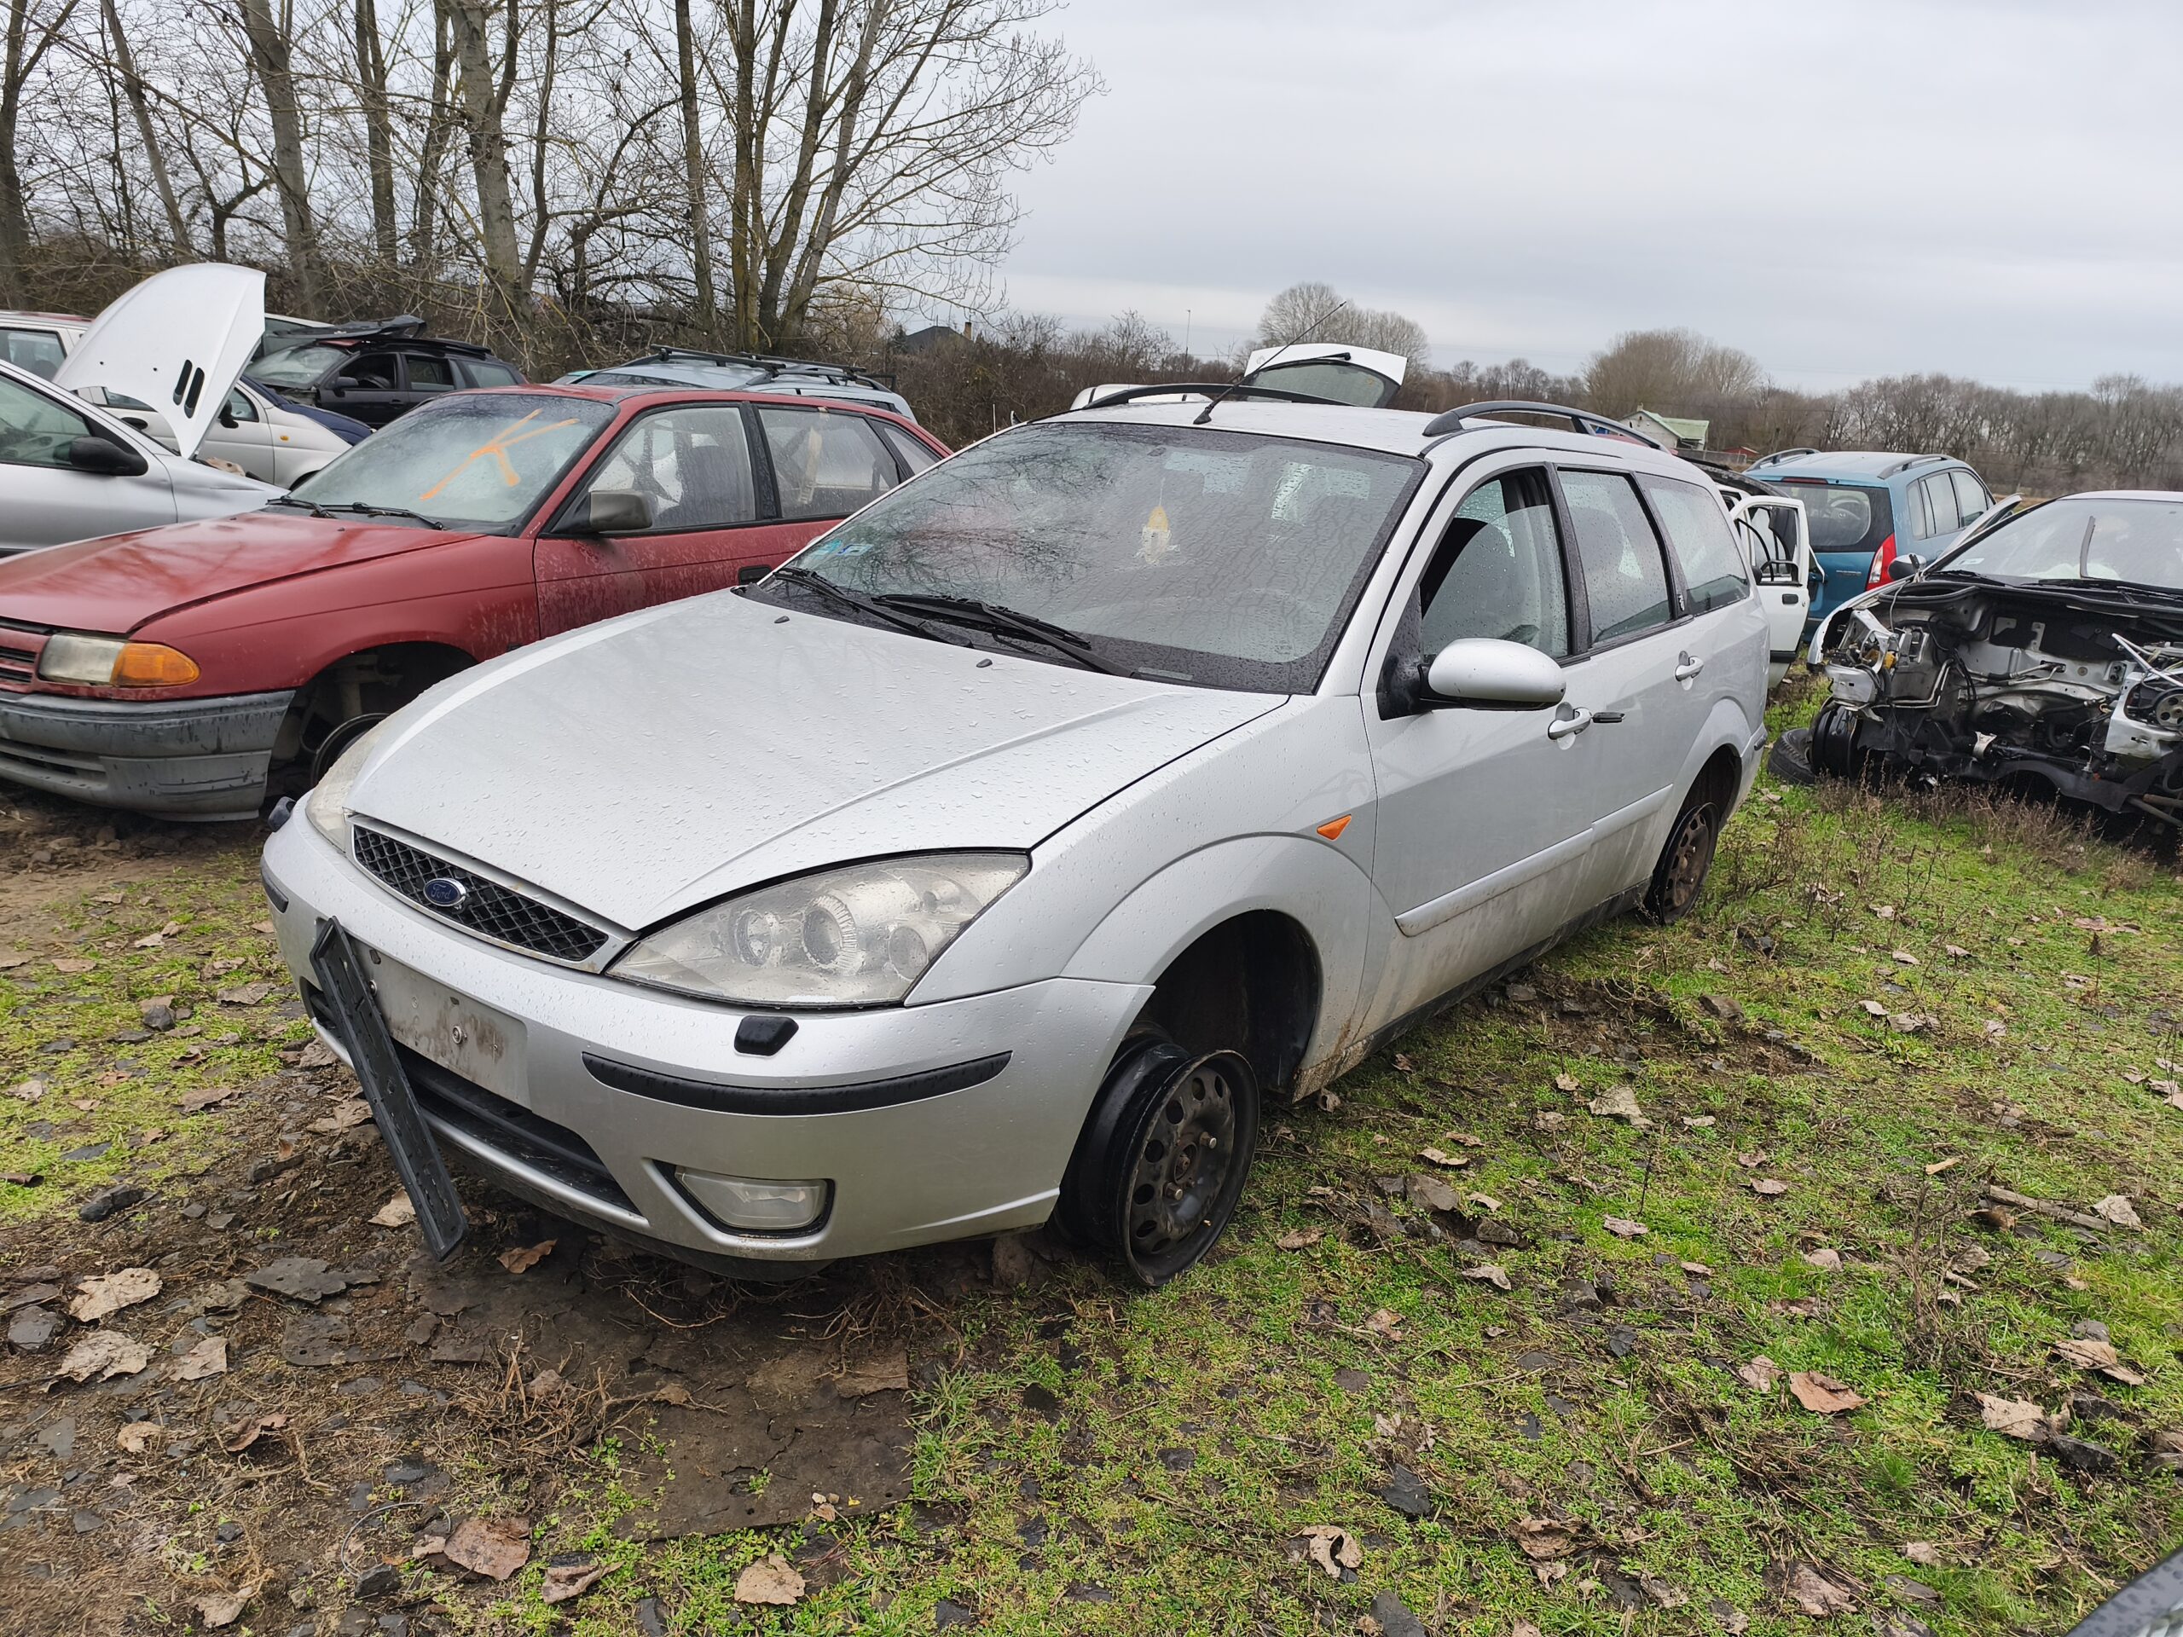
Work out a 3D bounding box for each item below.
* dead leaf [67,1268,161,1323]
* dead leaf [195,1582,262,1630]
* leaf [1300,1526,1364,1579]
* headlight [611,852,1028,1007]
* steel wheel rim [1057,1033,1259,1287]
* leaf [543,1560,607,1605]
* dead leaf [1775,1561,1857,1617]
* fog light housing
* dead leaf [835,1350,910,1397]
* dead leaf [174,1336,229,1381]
[{"bbox_3d":[-1.450,0.708,2.155,0.109,0.020,0.135,-3,17,-24],"label":"dead leaf"},{"bbox_3d":[-0.971,0.886,1.633,0.055,0.020,0.062,-9,20,-40],"label":"dead leaf"},{"bbox_3d":[0.286,0.863,1.712,0.065,0.030,0.072,-8,19,-36],"label":"leaf"},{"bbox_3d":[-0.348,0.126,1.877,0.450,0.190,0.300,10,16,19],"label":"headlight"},{"bbox_3d":[0.113,0.556,2.425,0.152,0.396,0.396,16,19,34],"label":"steel wheel rim"},{"bbox_3d":[-0.591,0.874,1.659,0.072,0.025,0.055,-2,17,-24],"label":"leaf"},{"bbox_3d":[0.903,0.961,1.810,0.093,0.020,0.085,13,17,29],"label":"dead leaf"},{"bbox_3d":[-0.427,0.486,1.873,0.225,0.090,0.090,10,16,20],"label":"fog light housing"},{"bbox_3d":[-0.315,0.807,2.098,0.113,0.012,0.089,0,16,-15],"label":"dead leaf"},{"bbox_3d":[-1.188,0.722,1.936,0.062,0.020,0.090,-5,17,-29],"label":"dead leaf"}]

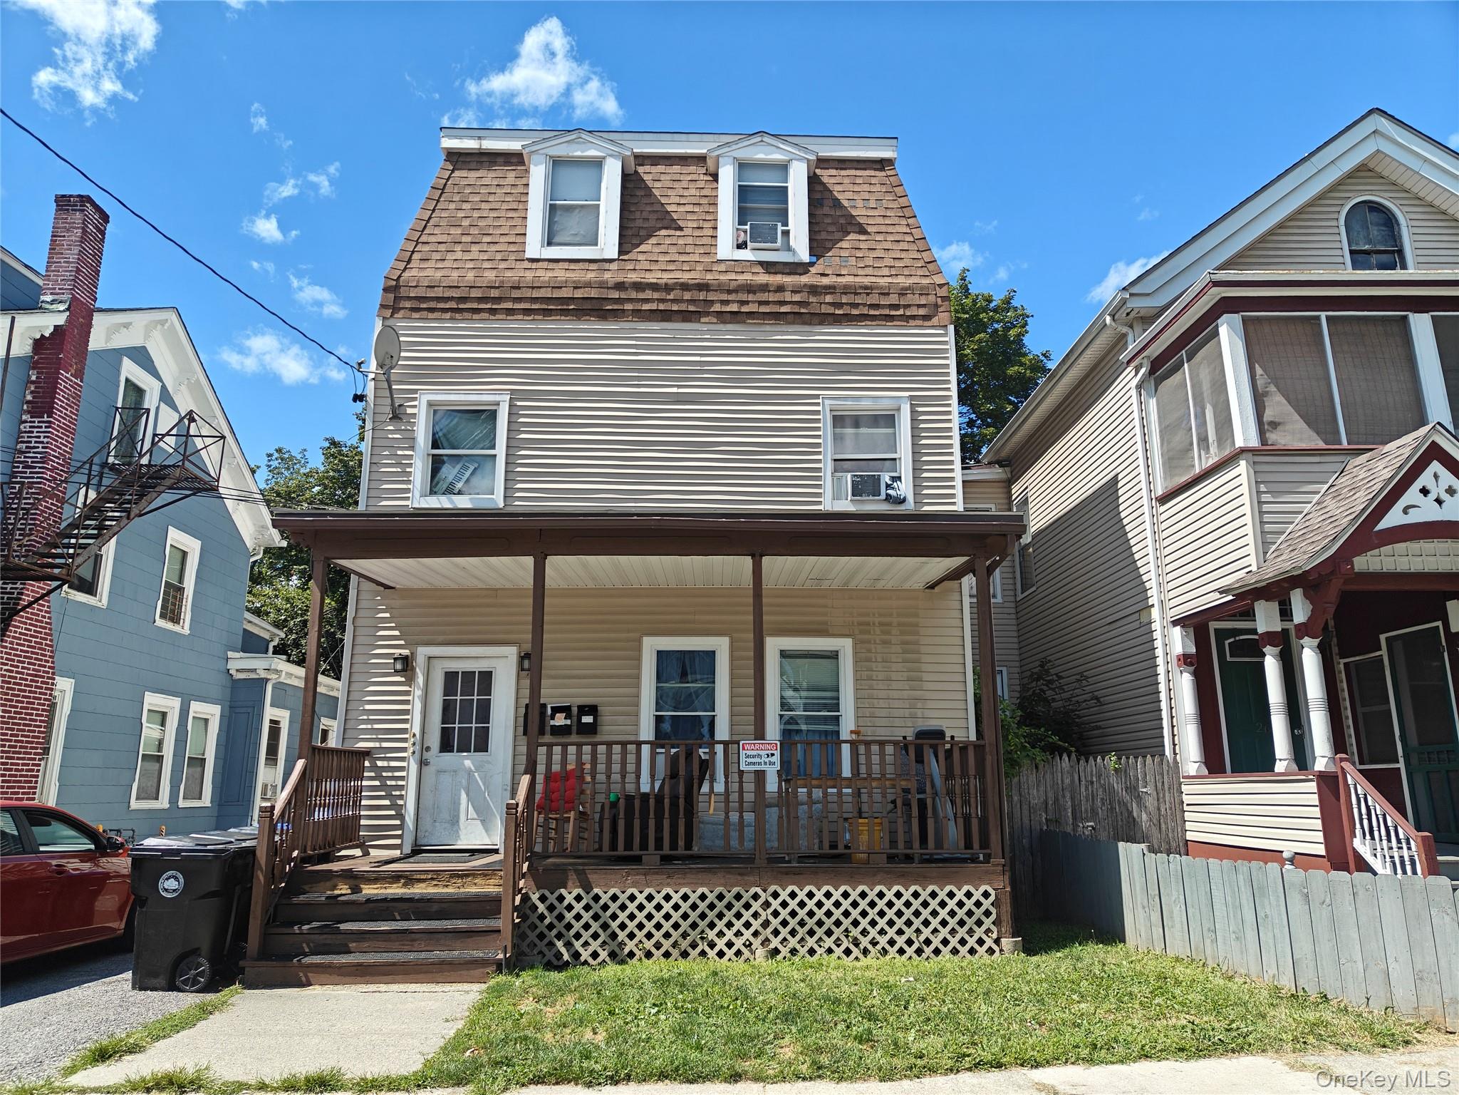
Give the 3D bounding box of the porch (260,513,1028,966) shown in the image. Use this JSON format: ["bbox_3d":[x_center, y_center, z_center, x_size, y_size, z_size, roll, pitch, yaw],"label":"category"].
[{"bbox_3d":[-0.748,1.776,9.955,6.900,4.120,2.280,0,-13,0],"label":"porch"}]

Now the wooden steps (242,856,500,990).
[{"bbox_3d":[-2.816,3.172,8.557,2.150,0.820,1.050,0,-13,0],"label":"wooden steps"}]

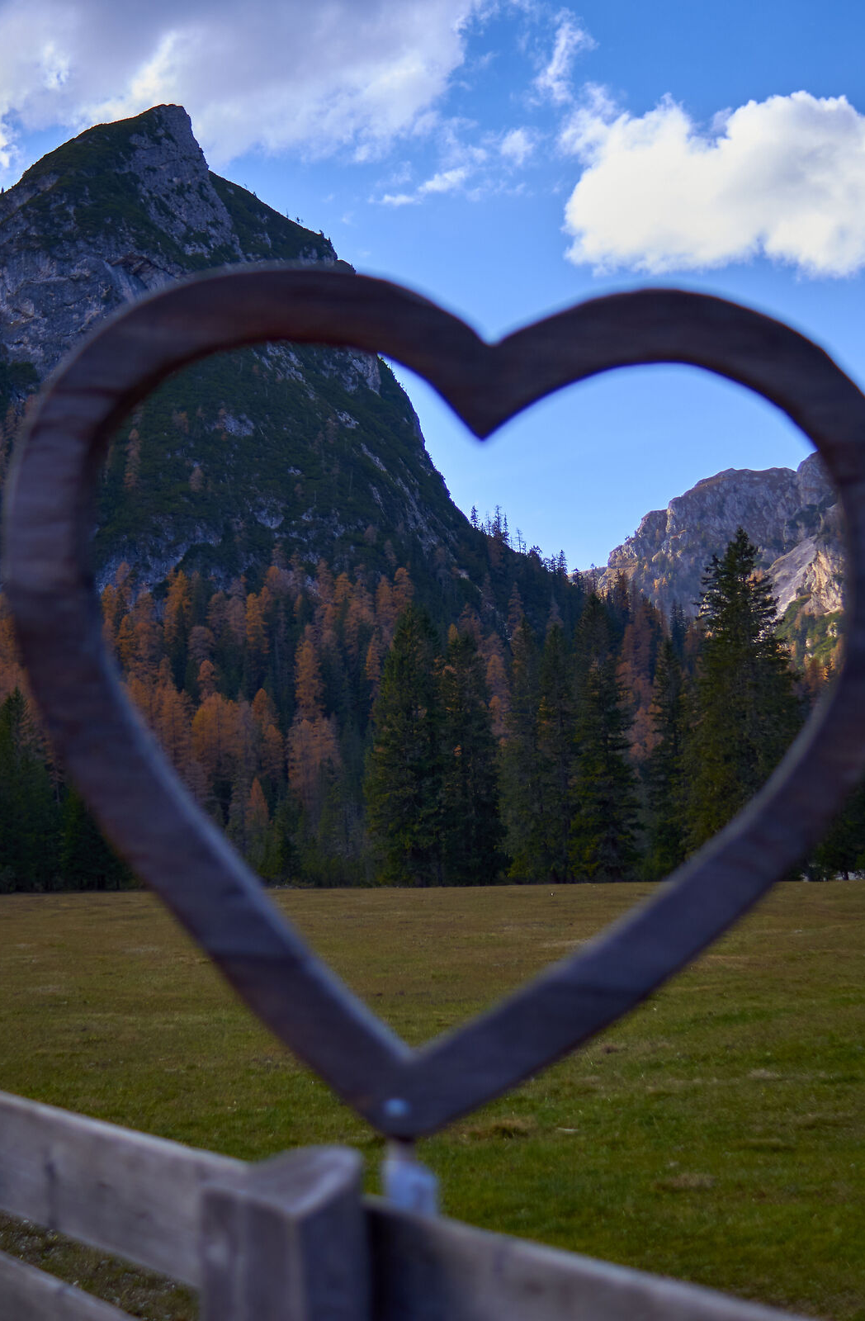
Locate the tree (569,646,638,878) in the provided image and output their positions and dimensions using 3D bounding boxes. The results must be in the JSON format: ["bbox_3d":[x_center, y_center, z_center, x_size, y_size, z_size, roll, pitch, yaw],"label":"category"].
[{"bbox_3d":[9.649,5.879,108.658,3.840,13.050,3.730,-1,-6,5],"label":"tree"}]

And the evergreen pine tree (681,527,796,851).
[{"bbox_3d":[16.222,2.188,100.927,6.250,18.390,6.060,-1,-6,9],"label":"evergreen pine tree"}]

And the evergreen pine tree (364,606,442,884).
[{"bbox_3d":[-1.615,4.578,105.776,4.170,15.400,4.040,0,-6,-1],"label":"evergreen pine tree"}]

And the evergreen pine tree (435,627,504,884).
[{"bbox_3d":[2.058,5.207,106.720,3.860,14.290,3.740,0,-6,1],"label":"evergreen pine tree"}]

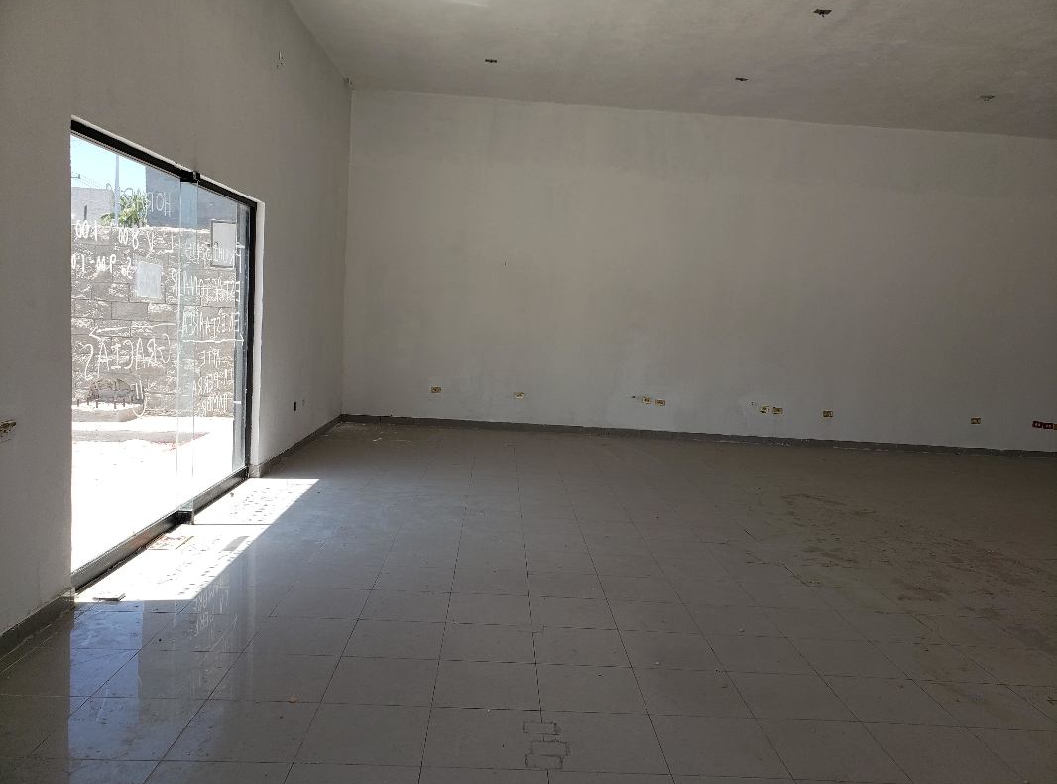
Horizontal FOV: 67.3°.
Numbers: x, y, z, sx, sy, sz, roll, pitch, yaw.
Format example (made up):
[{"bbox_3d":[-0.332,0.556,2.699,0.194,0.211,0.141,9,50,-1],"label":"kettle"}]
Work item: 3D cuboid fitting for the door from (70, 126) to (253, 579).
[{"bbox_3d":[-2.356,-0.298,5.364,0.080,2.323,3.067,3,6,-2],"label":"door"}]

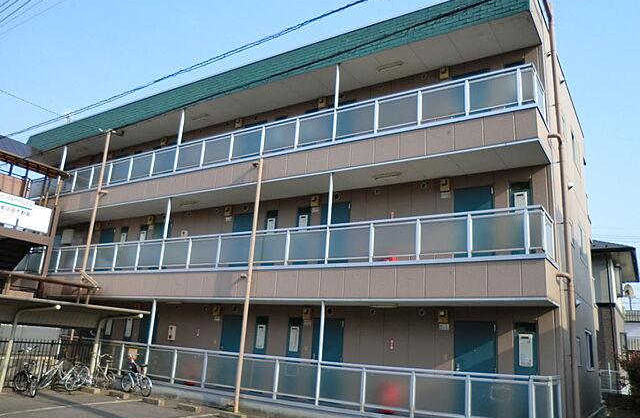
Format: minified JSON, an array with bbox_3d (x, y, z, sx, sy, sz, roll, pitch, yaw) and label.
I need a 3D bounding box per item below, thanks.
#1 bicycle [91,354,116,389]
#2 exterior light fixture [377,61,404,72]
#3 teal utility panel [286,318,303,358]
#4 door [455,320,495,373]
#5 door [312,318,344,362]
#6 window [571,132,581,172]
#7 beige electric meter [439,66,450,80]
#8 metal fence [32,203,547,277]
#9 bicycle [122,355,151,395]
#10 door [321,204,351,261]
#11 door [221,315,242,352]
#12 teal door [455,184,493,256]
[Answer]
[{"bbox_3d":[-5.859,4.352,13.300,1.500,1.000,0.550,-7,-19,35],"label":"bicycle"},{"bbox_3d":[1.738,-3.502,12.358,0.639,0.079,0.138,-6,-18,33],"label":"exterior light fixture"},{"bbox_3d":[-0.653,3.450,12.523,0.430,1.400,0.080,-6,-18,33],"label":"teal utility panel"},{"bbox_3d":[3.153,3.260,10.103,0.867,1.928,0.080,-6,-18,33],"label":"door"},{"bbox_3d":[0.137,3.552,11.494,0.855,2.000,0.070,-6,-19,32],"label":"door"},{"bbox_3d":[7.806,-1.721,15.279,0.100,0.982,1.524,-6,-18,33],"label":"window"},{"bbox_3d":[2.945,-3.221,11.798,0.205,0.290,0.140,-6,-18,33],"label":"beige electric meter"},{"bbox_3d":[-2.686,1.323,13.678,16.554,0.914,1.216,-6,-18,33],"label":"metal fence"},{"bbox_3d":[-4.585,4.224,12.535,1.500,1.000,0.550,-10,-21,42],"label":"bicycle"},{"bbox_3d":[0.331,0.831,12.247,0.845,2.000,0.070,-6,-19,32],"label":"door"},{"bbox_3d":[-2.460,3.885,13.745,0.864,1.904,0.080,-6,-18,33],"label":"door"},{"bbox_3d":[3.237,0.512,10.408,0.817,2.000,0.070,-6,-19,32],"label":"teal door"}]

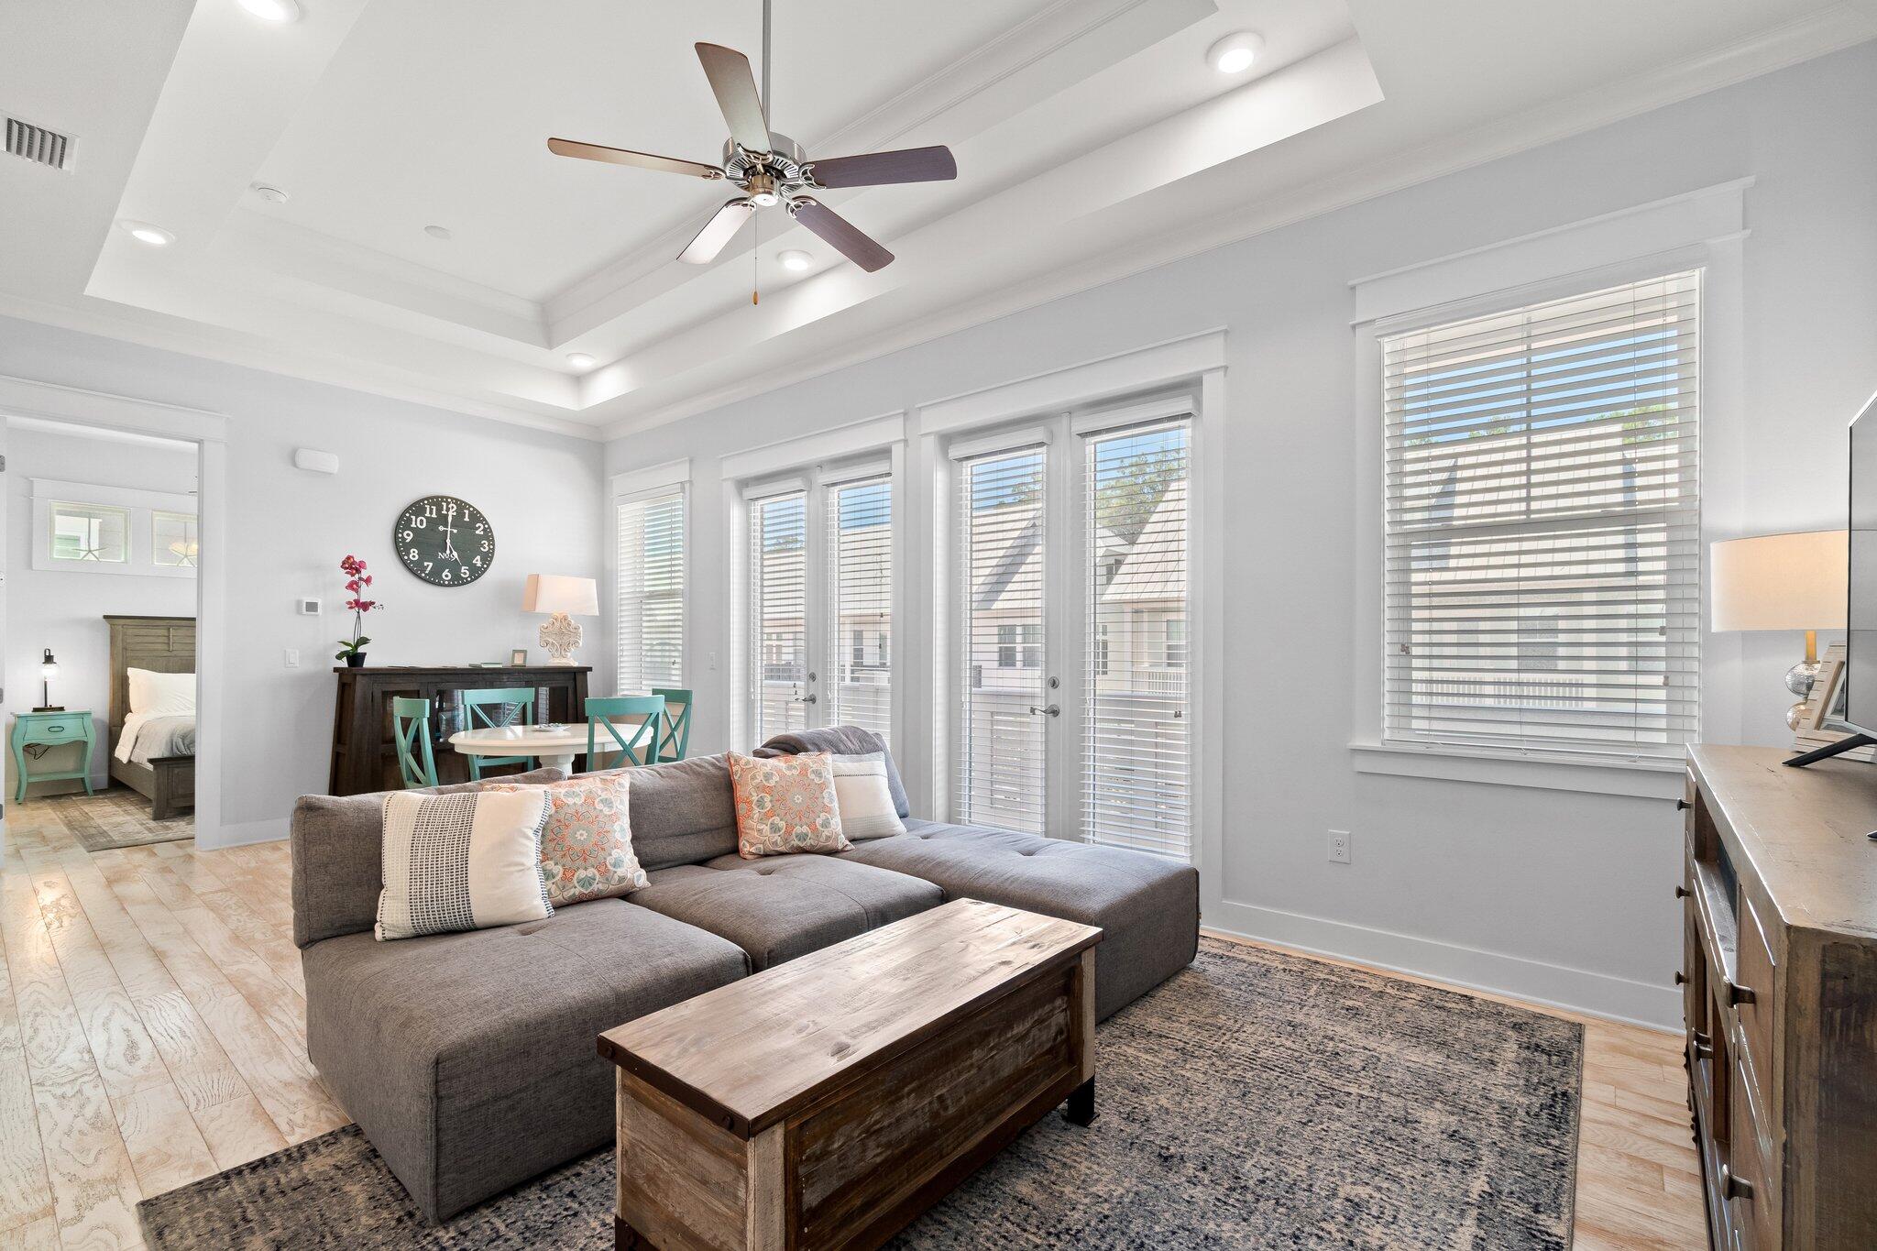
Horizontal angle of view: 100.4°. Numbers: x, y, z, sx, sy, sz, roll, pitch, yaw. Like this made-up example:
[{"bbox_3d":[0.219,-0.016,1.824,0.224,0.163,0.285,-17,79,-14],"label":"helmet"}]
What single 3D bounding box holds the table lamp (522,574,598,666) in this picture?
[{"bbox_3d":[-3.023,-0.035,6.257,0.250,0.720,0.490,-1,-2,39],"label":"table lamp"}]

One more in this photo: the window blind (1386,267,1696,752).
[{"bbox_3d":[2.083,-0.341,2.764,0.890,1.600,0.060,-1,-2,39],"label":"window blind"}]

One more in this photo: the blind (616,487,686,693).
[{"bbox_3d":[-2.302,-0.262,6.254,0.920,1.600,0.060,-1,-2,39],"label":"blind"}]

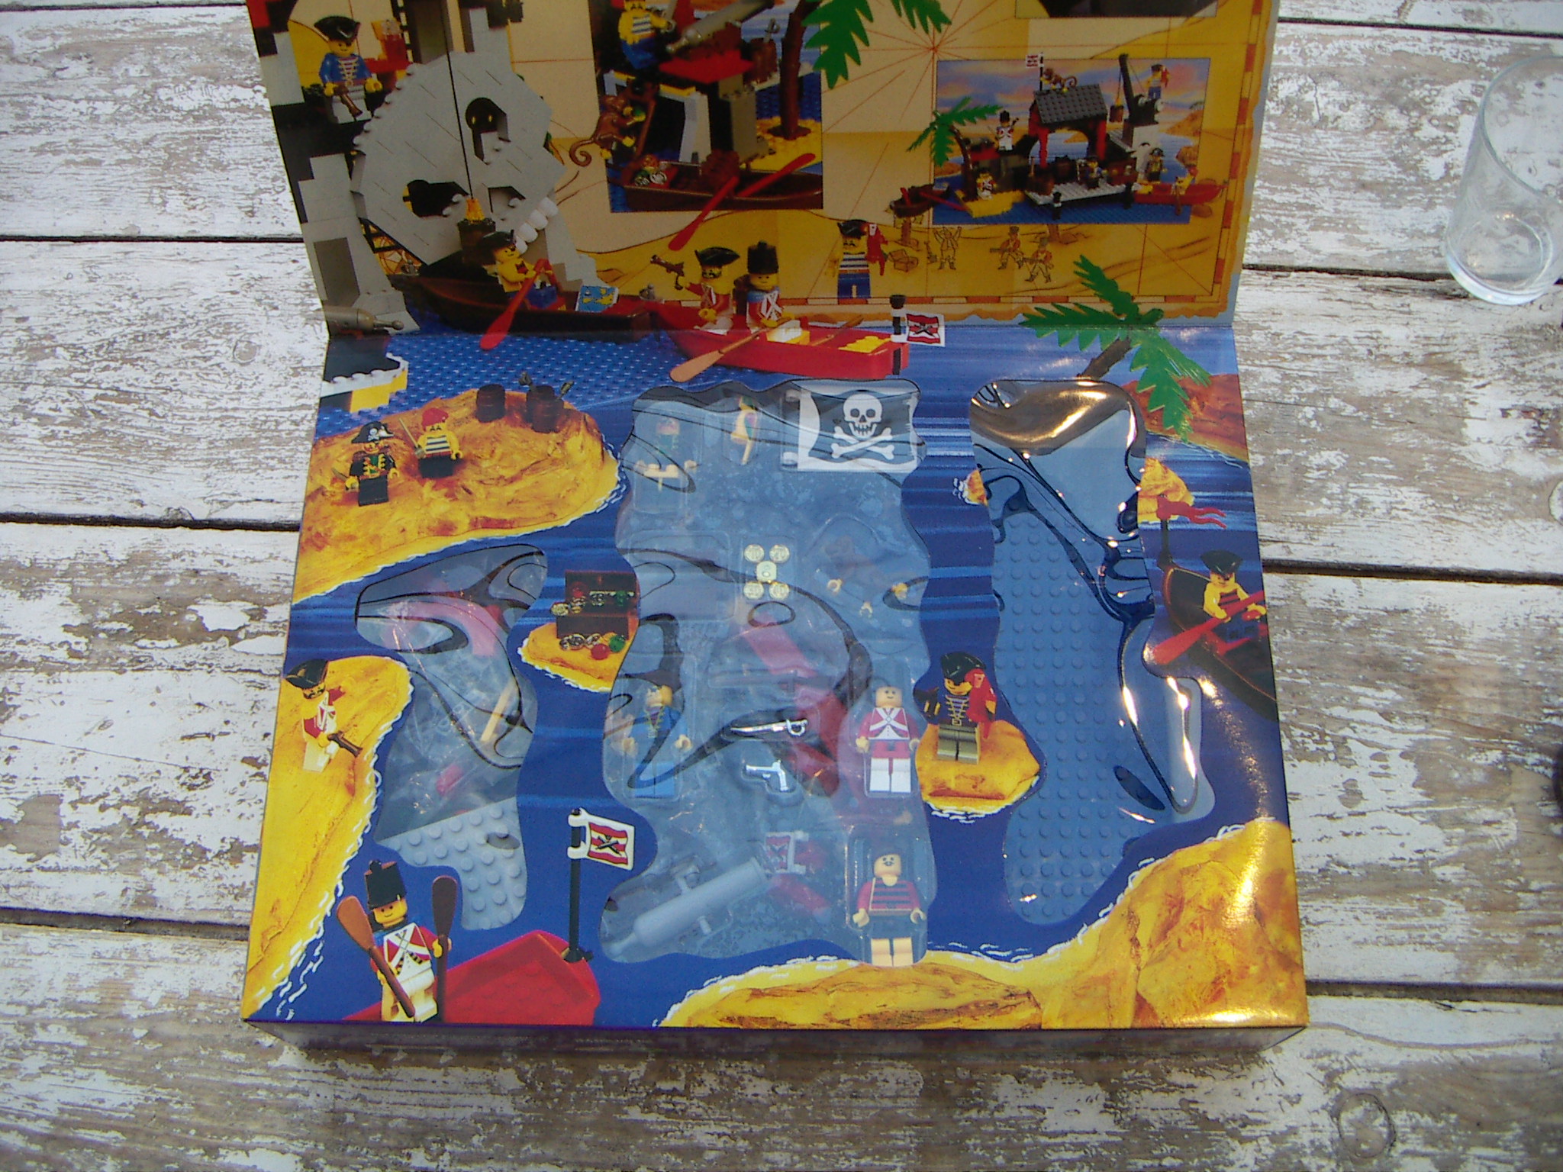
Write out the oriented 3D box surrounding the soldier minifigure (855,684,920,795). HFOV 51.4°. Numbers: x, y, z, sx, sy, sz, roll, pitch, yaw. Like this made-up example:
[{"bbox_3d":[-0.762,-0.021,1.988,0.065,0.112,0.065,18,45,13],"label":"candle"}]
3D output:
[{"bbox_3d":[0.042,0.060,0.639,0.025,0.012,0.041,0,69,2],"label":"soldier minifigure"}]

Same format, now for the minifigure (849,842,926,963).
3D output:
[{"bbox_3d":[0.041,0.123,0.618,0.025,0.012,0.041,0,69,2],"label":"minifigure"}]

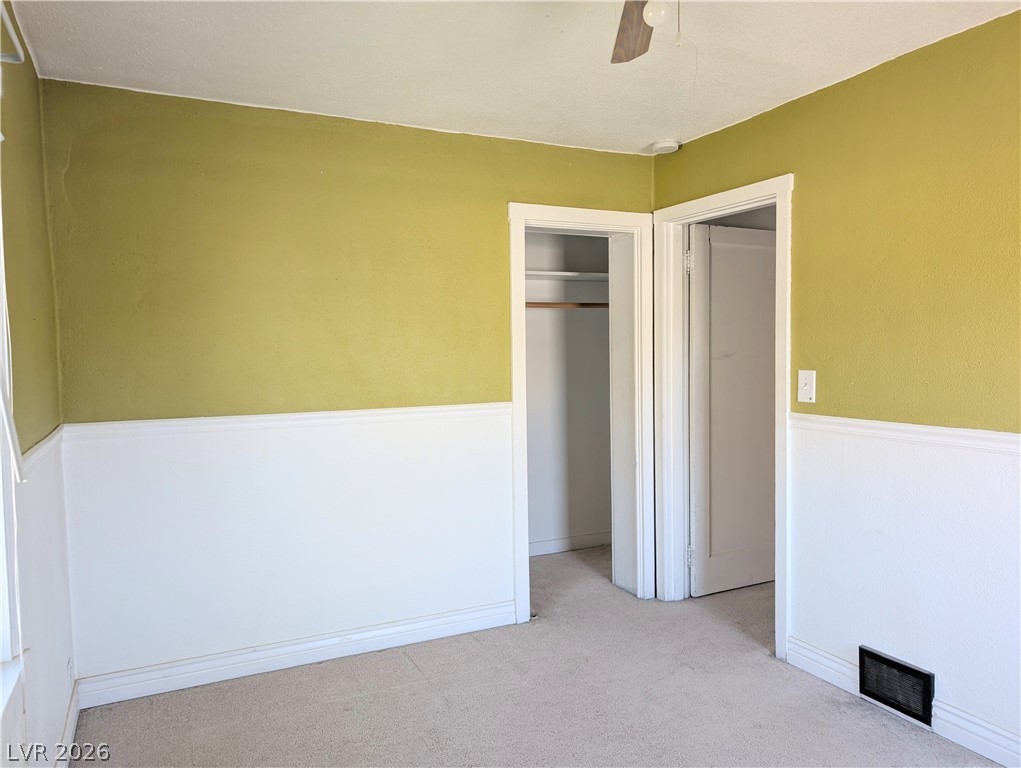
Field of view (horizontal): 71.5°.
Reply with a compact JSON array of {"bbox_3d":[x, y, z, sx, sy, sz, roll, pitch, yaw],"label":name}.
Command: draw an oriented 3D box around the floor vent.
[{"bbox_3d":[1.453,1.132,2.673,0.030,0.190,0.295,-2,3,-26],"label":"floor vent"}]

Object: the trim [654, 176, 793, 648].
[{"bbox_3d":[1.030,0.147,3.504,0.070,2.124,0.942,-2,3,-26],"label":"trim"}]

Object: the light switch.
[{"bbox_3d":[1.256,0.012,3.002,0.018,0.136,0.092,-2,3,-26],"label":"light switch"}]

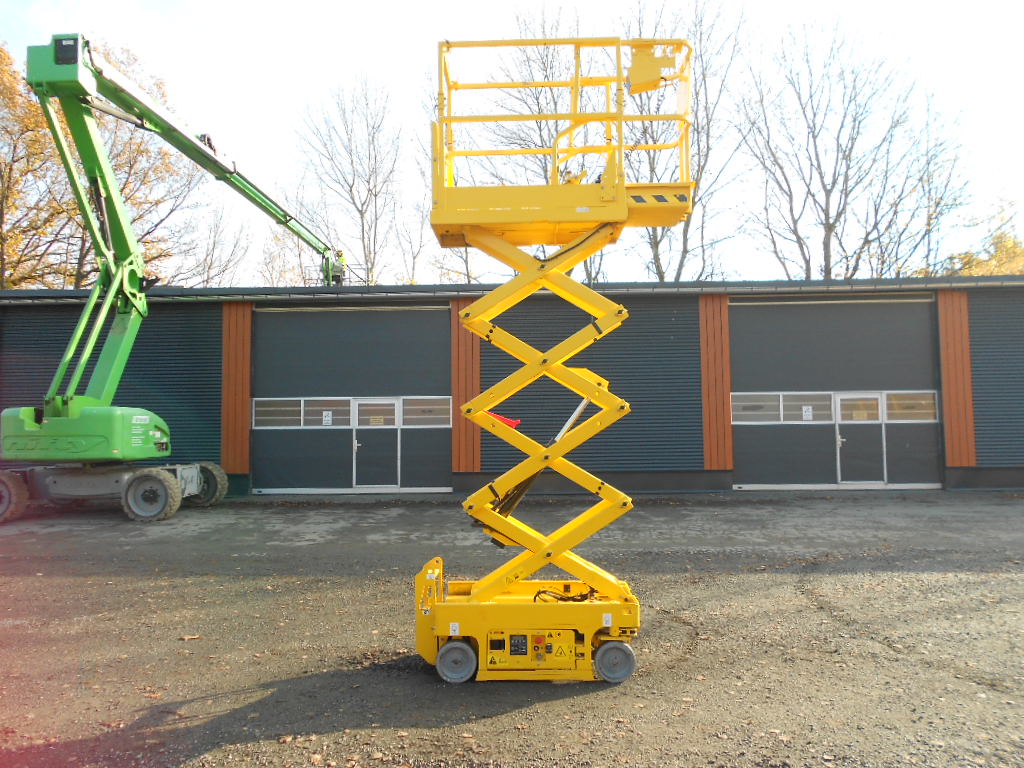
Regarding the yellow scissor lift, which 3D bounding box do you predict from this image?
[{"bbox_3d":[0.296,-0.185,5.349,1.894,4.224,0.760,-1,-4,1],"label":"yellow scissor lift"}]

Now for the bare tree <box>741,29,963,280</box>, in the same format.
[{"bbox_3d":[13.317,-5.343,29.383,8.541,17.006,8.114,-1,-4,0],"label":"bare tree"}]

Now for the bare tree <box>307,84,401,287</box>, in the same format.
[{"bbox_3d":[-6.754,-4.692,32.364,3.986,16.605,3.787,-1,-4,0],"label":"bare tree"}]

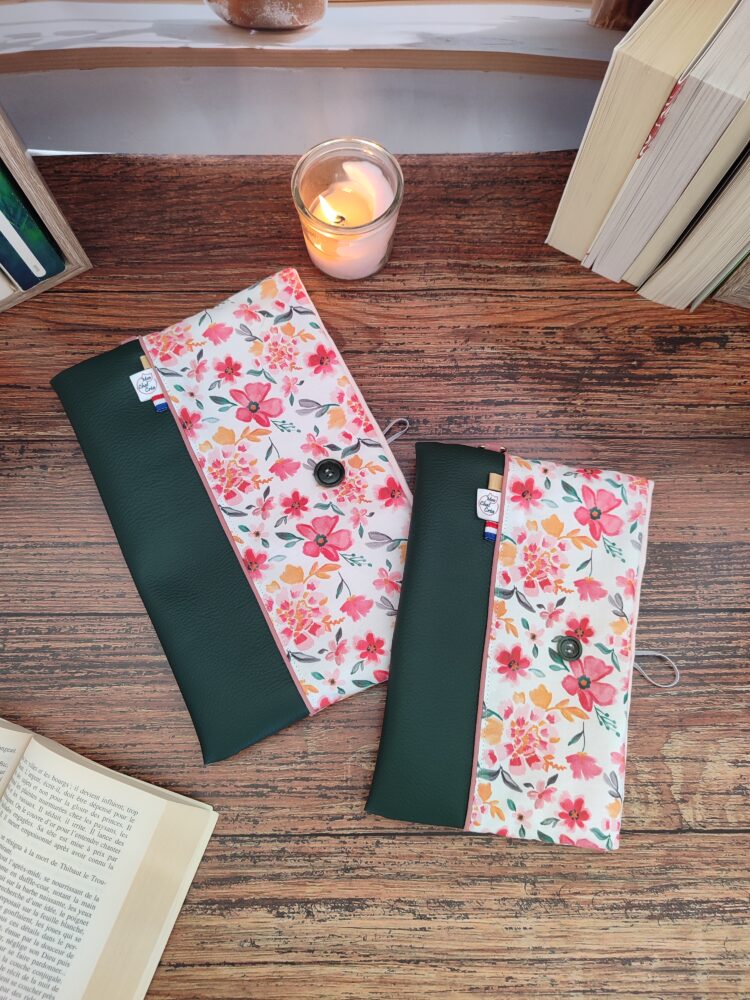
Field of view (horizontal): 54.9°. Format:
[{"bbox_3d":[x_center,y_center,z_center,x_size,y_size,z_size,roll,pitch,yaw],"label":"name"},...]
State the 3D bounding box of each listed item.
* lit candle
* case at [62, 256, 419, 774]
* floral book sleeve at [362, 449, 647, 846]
[{"bbox_3d":[-0.018,-0.203,0.516,0.074,0.066,0.074,0,77,-1],"label":"lit candle"},{"bbox_3d":[-0.081,0.000,0.492,0.191,0.020,0.291,-25,78,-6],"label":"case"},{"bbox_3d":[0.091,0.088,0.468,0.161,0.022,0.237,9,77,-1],"label":"floral book sleeve"}]

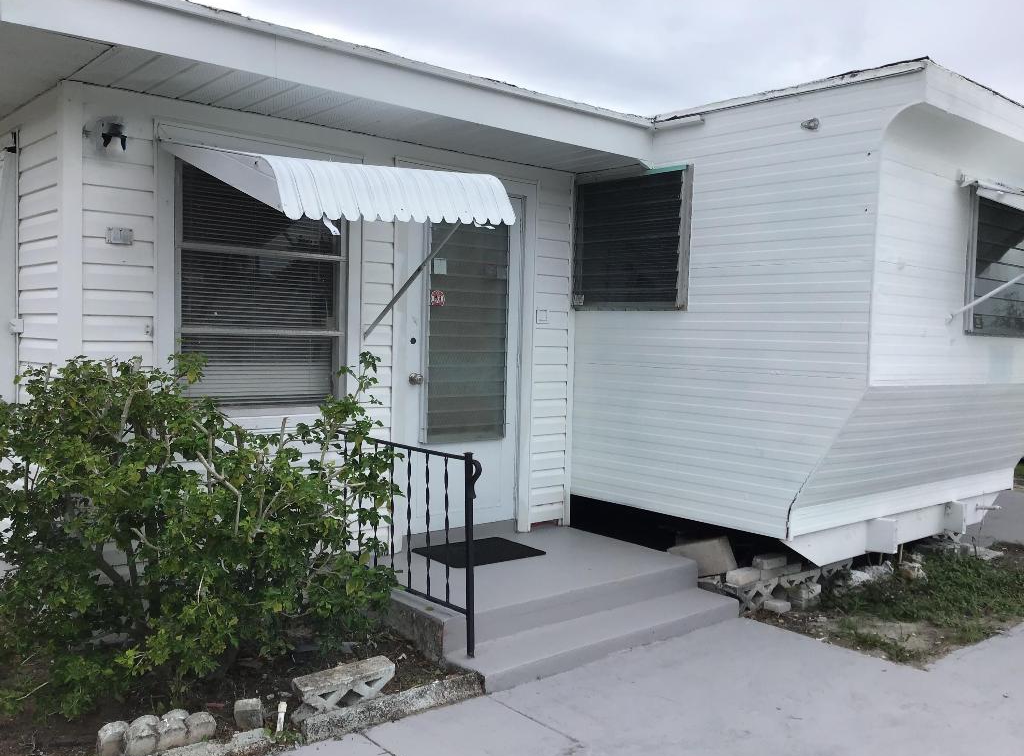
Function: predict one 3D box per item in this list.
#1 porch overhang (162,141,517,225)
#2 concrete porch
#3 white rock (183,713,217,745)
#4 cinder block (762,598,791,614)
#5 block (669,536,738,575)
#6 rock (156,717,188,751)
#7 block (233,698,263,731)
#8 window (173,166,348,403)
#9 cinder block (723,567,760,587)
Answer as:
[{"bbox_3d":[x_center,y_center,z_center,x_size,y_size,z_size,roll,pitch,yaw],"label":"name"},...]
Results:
[{"bbox_3d":[-0.805,-0.857,4.106,1.098,0.427,1.235,-1,4,-41],"label":"porch overhang"},{"bbox_3d":[0.109,1.155,4.956,1.815,0.253,1.403,-1,4,-41],"label":"concrete porch"},{"bbox_3d":[-1.140,1.253,3.310,0.105,0.087,0.095,-1,4,-41],"label":"white rock"},{"bbox_3d":[1.514,1.289,5.201,0.125,0.052,0.105,-1,4,-41],"label":"cinder block"},{"bbox_3d":[1.105,1.061,5.362,0.096,0.188,0.394,-4,-14,-42],"label":"block"},{"bbox_3d":[-1.215,1.254,3.247,0.105,0.087,0.095,-1,4,-41],"label":"rock"},{"bbox_3d":[-0.979,1.260,3.442,0.098,0.076,0.095,-1,3,-12],"label":"block"},{"bbox_3d":[-1.244,-0.455,4.610,0.933,1.220,0.090,-1,4,-41],"label":"window"},{"bbox_3d":[1.303,1.118,5.171,0.205,0.060,0.085,-1,4,-41],"label":"cinder block"}]

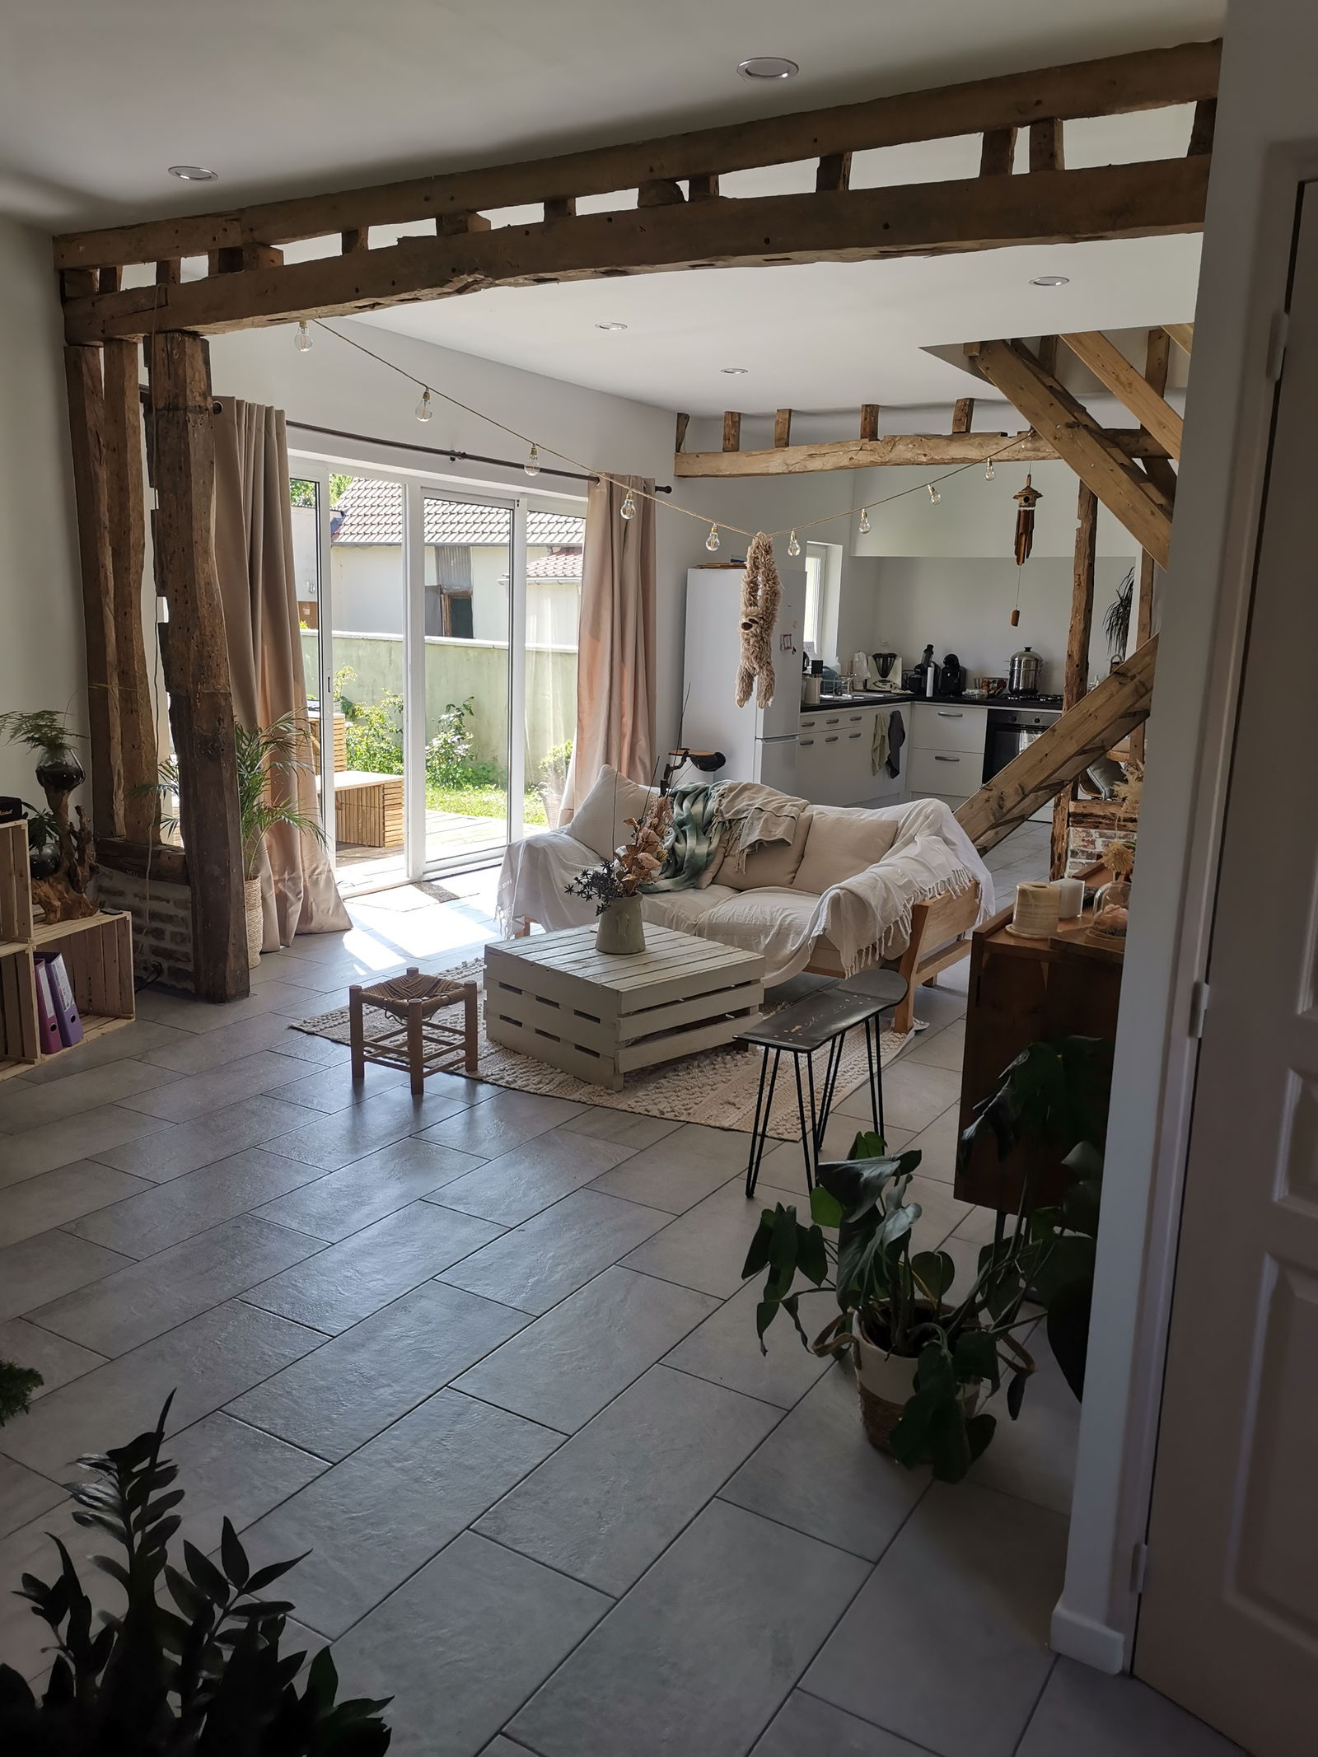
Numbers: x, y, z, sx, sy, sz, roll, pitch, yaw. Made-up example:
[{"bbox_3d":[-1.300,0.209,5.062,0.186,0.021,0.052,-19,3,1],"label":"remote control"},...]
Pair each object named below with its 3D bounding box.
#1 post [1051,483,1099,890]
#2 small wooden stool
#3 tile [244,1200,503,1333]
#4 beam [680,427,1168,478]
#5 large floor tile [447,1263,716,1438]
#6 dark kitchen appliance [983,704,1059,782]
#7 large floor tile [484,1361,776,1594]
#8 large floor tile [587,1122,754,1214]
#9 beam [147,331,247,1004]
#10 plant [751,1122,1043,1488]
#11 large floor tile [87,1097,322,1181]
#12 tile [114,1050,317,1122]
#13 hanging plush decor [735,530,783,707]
[{"bbox_3d":[2.378,-1.167,7.829,0.110,2.370,0.110,9,13,30],"label":"post"},{"bbox_3d":[-0.782,0.486,4.397,0.295,0.306,0.295,9,14,32],"label":"small wooden stool"},{"bbox_3d":[-0.633,0.885,3.146,0.300,0.010,0.600,9,13,30],"label":"tile"},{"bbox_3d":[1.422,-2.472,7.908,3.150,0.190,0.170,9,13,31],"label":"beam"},{"bbox_3d":[-0.133,0.976,2.876,0.300,0.010,0.600,8,13,31],"label":"large floor tile"},{"bbox_3d":[2.878,-1.012,10.544,0.600,0.590,0.550,9,13,31],"label":"dark kitchen appliance"},{"bbox_3d":[-0.033,1.057,2.464,0.300,0.010,0.600,9,13,31],"label":"large floor tile"},{"bbox_3d":[0.084,0.795,3.791,0.300,0.010,0.600,9,13,31],"label":"large floor tile"},{"bbox_3d":[-1.704,-0.733,5.111,0.200,2.420,0.135,7,14,29],"label":"beam"},{"bbox_3d":[0.429,0.761,2.531,0.530,0.630,0.500,2,11,0],"label":"plant"},{"bbox_3d":[-1.245,0.726,3.841,0.300,0.010,0.600,9,13,30],"label":"large floor tile"},{"bbox_3d":[-1.341,0.641,4.249,0.300,0.010,0.600,9,13,30],"label":"tile"},{"bbox_3d":[0.456,-1.184,6.240,0.180,0.770,0.190,-9,16,-43],"label":"hanging plush decor"}]

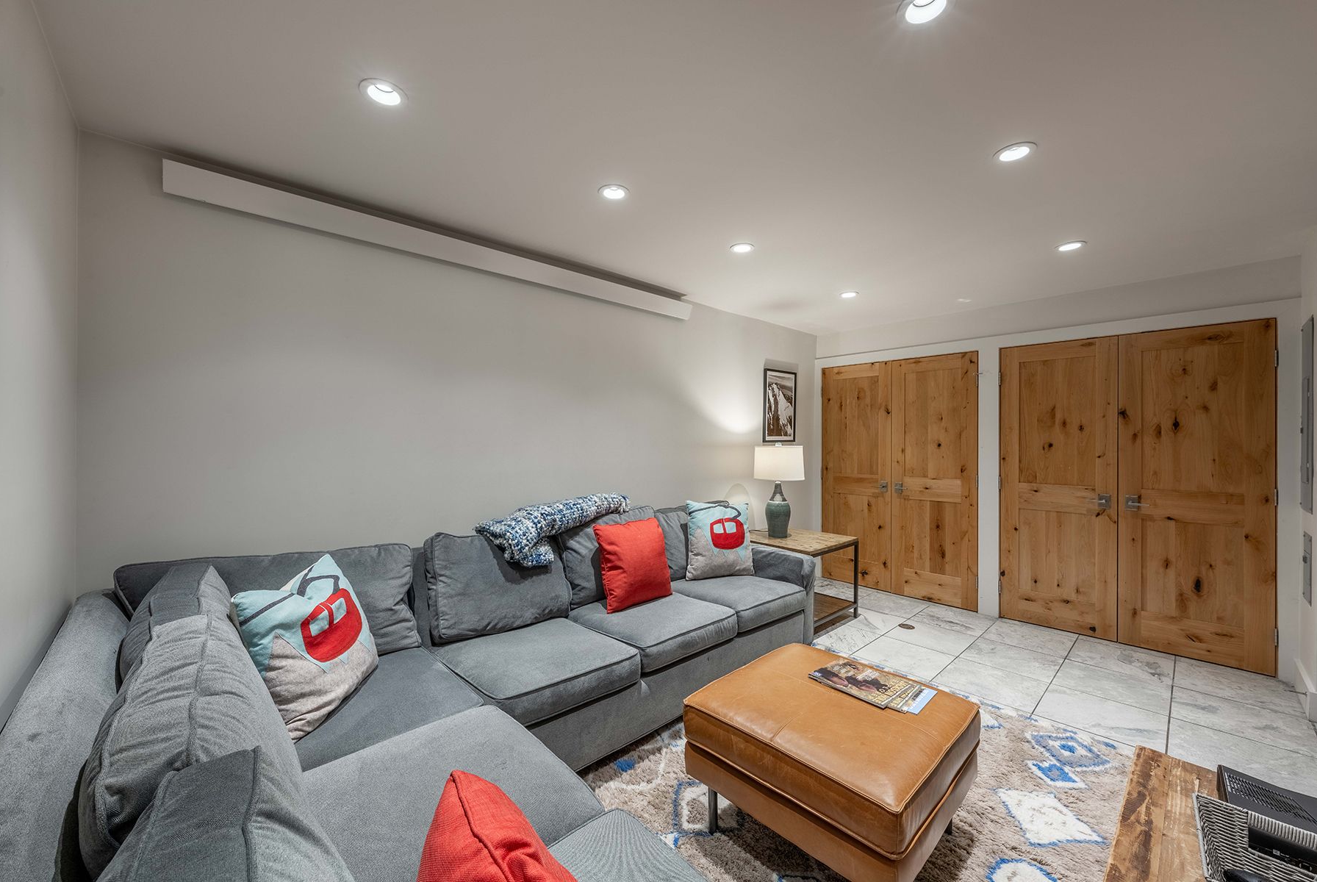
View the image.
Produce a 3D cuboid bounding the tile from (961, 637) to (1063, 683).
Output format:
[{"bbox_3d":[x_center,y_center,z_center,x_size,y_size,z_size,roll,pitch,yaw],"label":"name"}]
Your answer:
[{"bbox_3d":[2.179,1.351,2.957,0.456,0.010,0.456,0,0,-42],"label":"tile"}]

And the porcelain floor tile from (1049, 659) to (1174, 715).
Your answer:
[{"bbox_3d":[2.483,1.350,2.620,0.456,0.010,0.456,0,0,-42],"label":"porcelain floor tile"}]

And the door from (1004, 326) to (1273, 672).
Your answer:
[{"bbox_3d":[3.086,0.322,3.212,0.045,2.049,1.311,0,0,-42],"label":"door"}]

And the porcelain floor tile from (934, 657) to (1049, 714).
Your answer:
[{"bbox_3d":[1.842,1.348,2.652,0.456,0.010,0.456,0,0,-42],"label":"porcelain floor tile"}]

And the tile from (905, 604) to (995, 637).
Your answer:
[{"bbox_3d":[2.211,1.355,3.598,0.456,0.010,0.456,0,0,-42],"label":"tile"}]

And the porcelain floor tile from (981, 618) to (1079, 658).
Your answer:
[{"bbox_3d":[2.515,1.354,3.261,0.456,0.010,0.456,0,0,-42],"label":"porcelain floor tile"}]

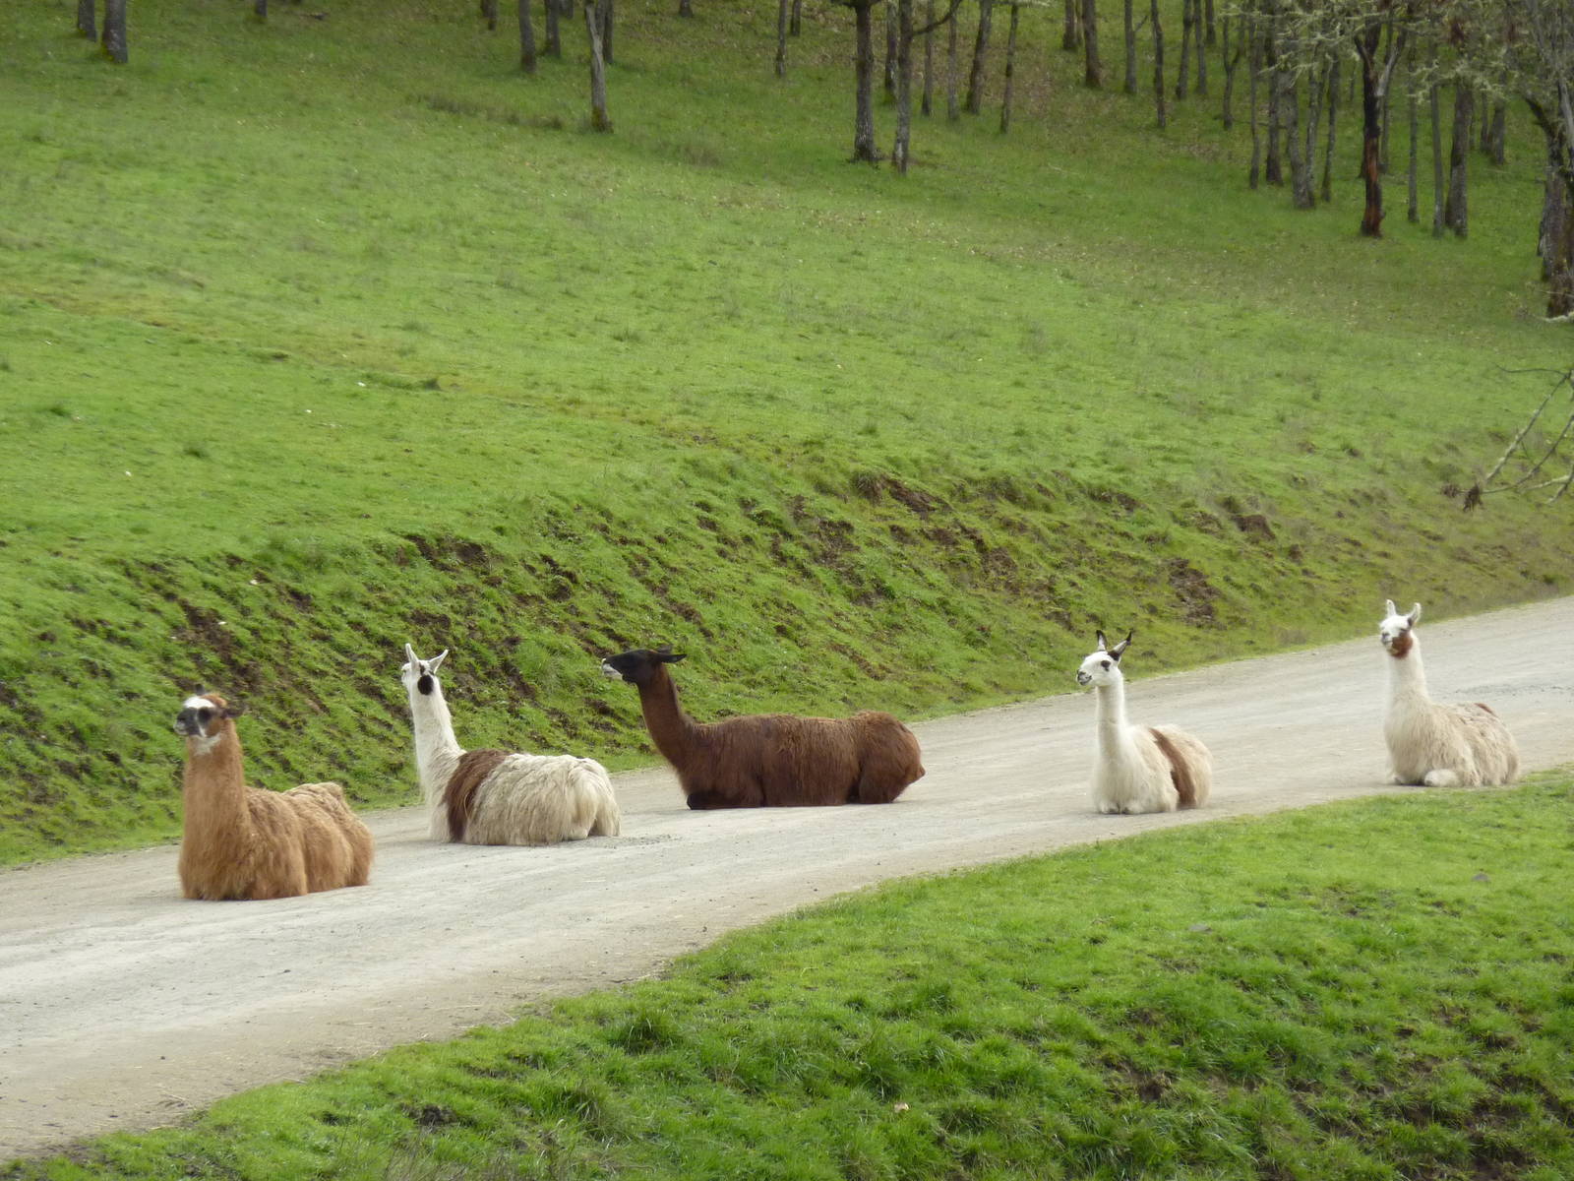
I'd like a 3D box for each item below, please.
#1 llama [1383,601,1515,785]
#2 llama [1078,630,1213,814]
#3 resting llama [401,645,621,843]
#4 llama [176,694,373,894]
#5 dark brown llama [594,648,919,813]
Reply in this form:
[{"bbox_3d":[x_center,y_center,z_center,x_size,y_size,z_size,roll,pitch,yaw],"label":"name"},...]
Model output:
[{"bbox_3d":[3.990,0.609,53.500,0.520,1.078,1.350,1,3,26],"label":"llama"},{"bbox_3d":[2.070,0.743,51.300,0.480,1.012,1.350,1,2,23],"label":"llama"},{"bbox_3d":[-1.474,0.818,47.800,1.400,1.035,0.540,2,3,42],"label":"resting llama"},{"bbox_3d":[-2.586,1.024,45.000,0.540,1.000,1.350,1,3,29],"label":"llama"},{"bbox_3d":[-0.135,0.765,50.200,1.800,0.887,0.500,0,2,-8],"label":"dark brown llama"}]

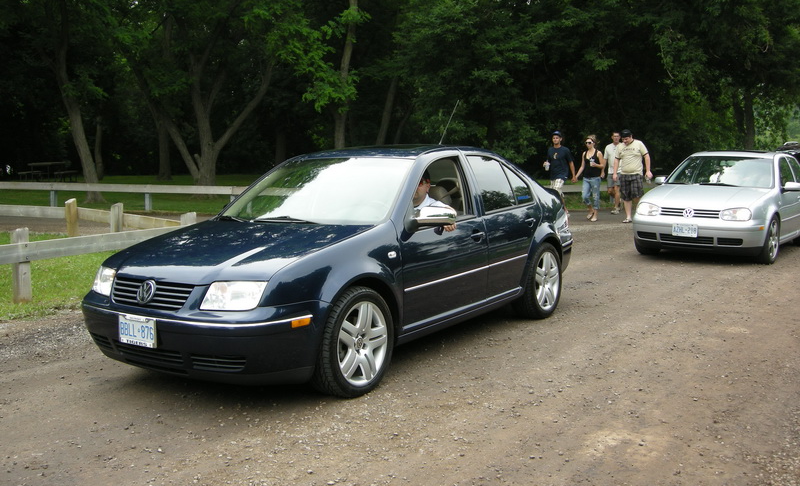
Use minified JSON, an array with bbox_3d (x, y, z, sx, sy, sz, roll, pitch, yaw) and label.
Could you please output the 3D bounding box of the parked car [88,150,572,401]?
[{"bbox_3d":[-0.171,0.005,6.226,1.770,1.429,4.370,3,8,34],"label":"parked car"}]

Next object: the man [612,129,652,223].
[{"bbox_3d":[4.359,-1.252,15.600,0.720,1.764,0.500,1,7,18],"label":"man"}]

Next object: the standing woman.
[{"bbox_3d":[3.622,-1.234,15.900,0.550,1.677,0.450,2,7,30],"label":"standing woman"}]

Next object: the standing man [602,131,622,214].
[{"bbox_3d":[4.557,-1.500,17.800,0.540,1.770,0.460,0,6,15],"label":"standing man"}]

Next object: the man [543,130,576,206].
[{"bbox_3d":[3.106,-1.306,16.200,0.640,1.767,0.480,3,7,33],"label":"man"}]

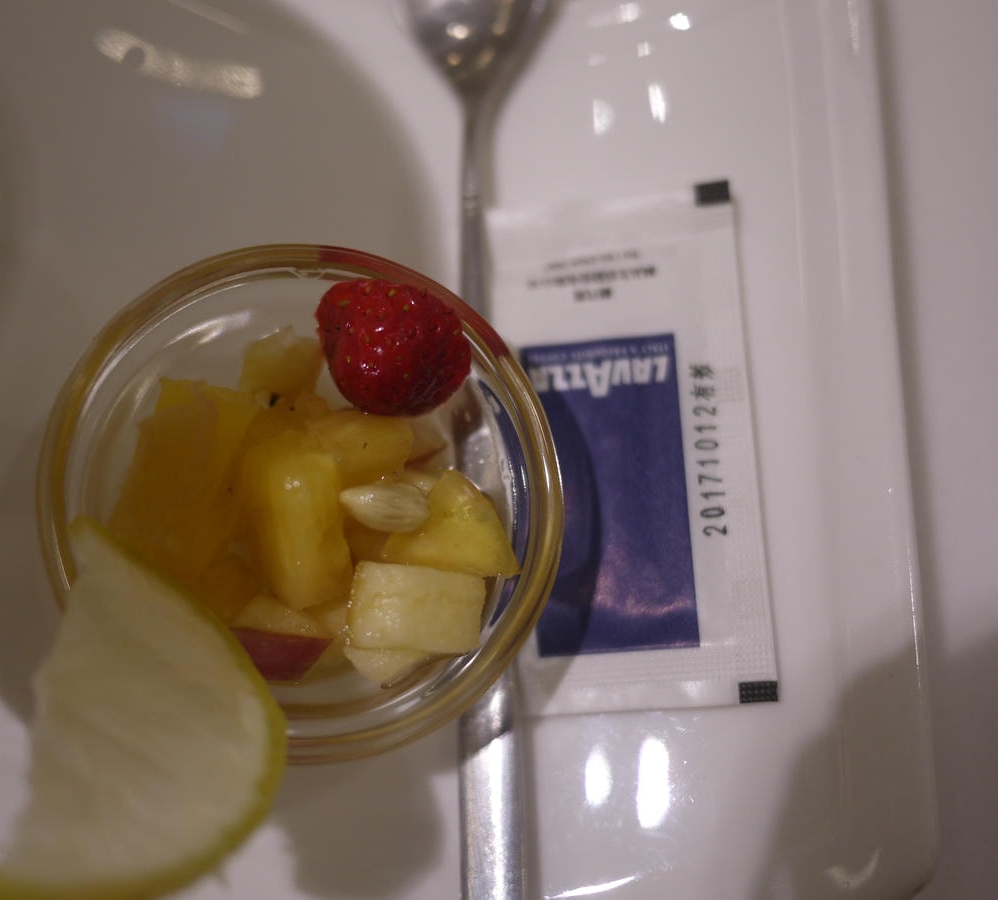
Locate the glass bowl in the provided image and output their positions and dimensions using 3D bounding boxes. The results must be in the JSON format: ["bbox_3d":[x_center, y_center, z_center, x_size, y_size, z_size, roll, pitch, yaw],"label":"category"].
[{"bbox_3d":[-0.029,0.011,0.226,0.077,0.050,0.077,0,83,-1],"label":"glass bowl"}]

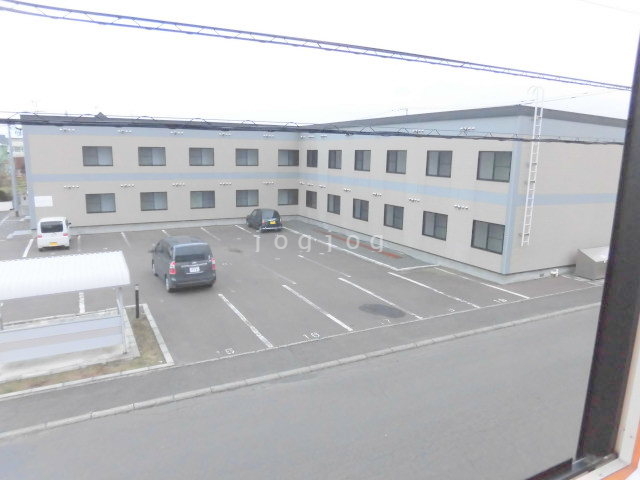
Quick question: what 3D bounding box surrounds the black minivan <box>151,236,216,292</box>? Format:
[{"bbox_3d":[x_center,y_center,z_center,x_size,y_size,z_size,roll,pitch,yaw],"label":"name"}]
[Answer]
[{"bbox_3d":[-5.657,0.733,18.079,1.710,1.840,4.550,-5,12,-28],"label":"black minivan"}]

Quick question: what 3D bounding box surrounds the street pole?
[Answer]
[{"bbox_3d":[-23.579,-5.344,34.096,0.280,7.100,0.280,-5,12,-28],"label":"street pole"}]

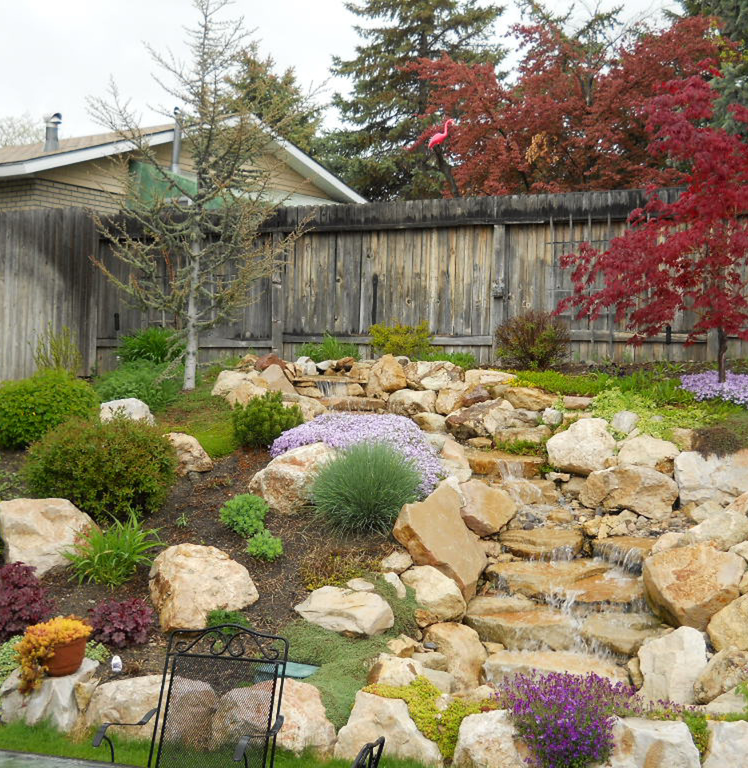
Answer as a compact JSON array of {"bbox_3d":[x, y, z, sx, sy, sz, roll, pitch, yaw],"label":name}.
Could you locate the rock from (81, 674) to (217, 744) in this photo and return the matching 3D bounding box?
[{"bbox_3d":[-1.225,1.770,7.089,0.726,0.343,0.469,2,1,-9],"label":"rock"}]

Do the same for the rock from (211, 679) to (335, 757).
[{"bbox_3d":[-0.542,1.775,6.950,0.630,0.390,0.460,2,-1,-4],"label":"rock"}]

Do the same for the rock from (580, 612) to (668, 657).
[{"bbox_3d":[1.434,1.434,7.450,0.479,0.163,0.420,2,1,14],"label":"rock"}]

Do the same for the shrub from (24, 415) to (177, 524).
[{"bbox_3d":[-2.190,0.685,10.455,1.194,0.878,1.102,1,1,-12],"label":"shrub"}]

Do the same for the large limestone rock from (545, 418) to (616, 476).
[{"bbox_3d":[1.642,0.505,10.350,0.570,0.450,0.460,1,-1,9],"label":"large limestone rock"}]

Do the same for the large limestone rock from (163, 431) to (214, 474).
[{"bbox_3d":[-1.546,0.579,10.850,0.470,0.360,0.400,2,-1,-8],"label":"large limestone rock"}]

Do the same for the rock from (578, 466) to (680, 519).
[{"bbox_3d":[1.940,0.814,9.894,0.717,0.366,0.510,2,1,11],"label":"rock"}]

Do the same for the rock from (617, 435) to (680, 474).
[{"bbox_3d":[2.172,0.558,10.300,0.510,0.340,0.420,1,-1,12],"label":"rock"}]

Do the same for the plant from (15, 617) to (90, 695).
[{"bbox_3d":[-1.785,1.501,7.250,0.400,0.410,0.350,2,-1,-13],"label":"plant"}]

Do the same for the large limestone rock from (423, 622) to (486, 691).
[{"bbox_3d":[0.461,1.557,7.446,0.360,0.354,0.367,2,1,4],"label":"large limestone rock"}]

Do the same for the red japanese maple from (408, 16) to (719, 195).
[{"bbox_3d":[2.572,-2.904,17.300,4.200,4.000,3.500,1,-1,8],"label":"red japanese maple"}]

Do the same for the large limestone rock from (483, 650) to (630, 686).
[{"bbox_3d":[1.003,1.588,7.150,0.772,0.139,0.460,2,1,12],"label":"large limestone rock"}]

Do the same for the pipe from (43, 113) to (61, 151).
[{"bbox_3d":[-4.434,-3.467,17.952,0.261,0.520,0.255,1,1,-14],"label":"pipe"}]

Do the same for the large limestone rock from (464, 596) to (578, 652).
[{"bbox_3d":[0.856,1.395,7.550,0.628,0.220,0.500,2,1,11],"label":"large limestone rock"}]

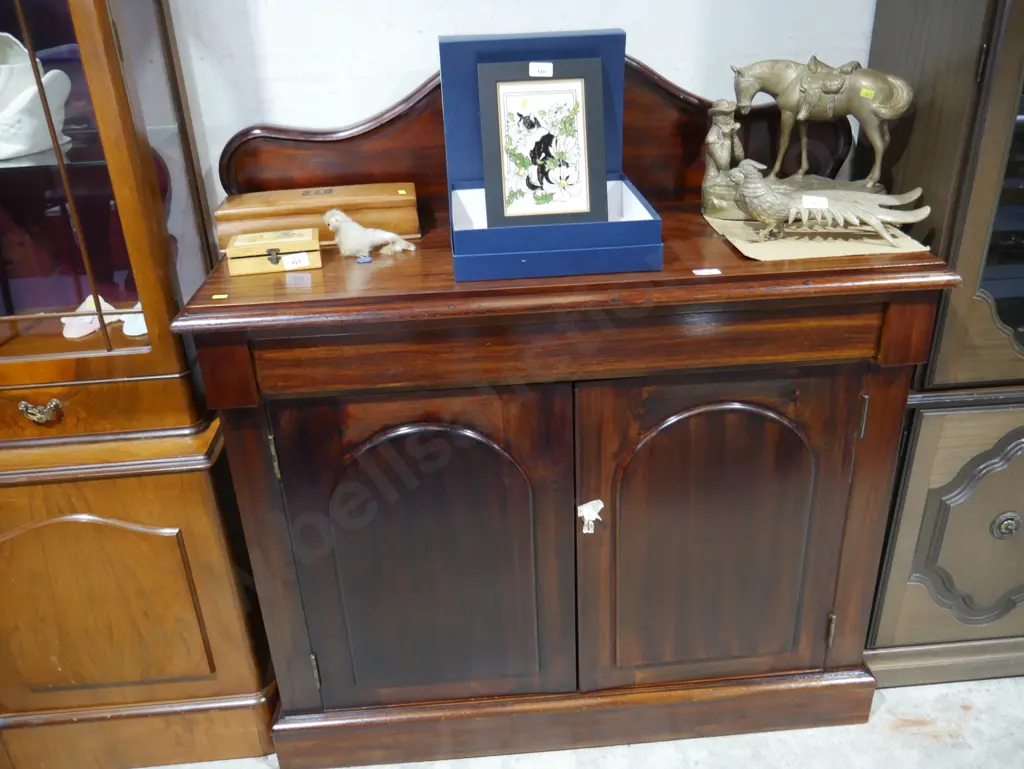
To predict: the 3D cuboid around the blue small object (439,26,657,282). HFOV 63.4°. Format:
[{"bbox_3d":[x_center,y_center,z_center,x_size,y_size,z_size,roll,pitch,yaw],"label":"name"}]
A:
[{"bbox_3d":[0.053,-0.374,1.301,0.306,0.308,0.363,-4,26,-2],"label":"blue small object"}]

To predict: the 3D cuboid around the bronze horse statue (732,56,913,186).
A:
[{"bbox_3d":[0.522,-0.451,1.420,0.283,0.210,0.081,8,28,20],"label":"bronze horse statue"}]

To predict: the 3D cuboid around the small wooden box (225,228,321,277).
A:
[{"bbox_3d":[-0.370,-0.209,1.305,0.139,0.042,0.079,-7,26,-9],"label":"small wooden box"}]

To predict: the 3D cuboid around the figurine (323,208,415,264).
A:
[{"bbox_3d":[-0.228,-0.241,1.315,0.138,0.079,0.061,-10,27,-15],"label":"figurine"}]

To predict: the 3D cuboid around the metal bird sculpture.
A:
[{"bbox_3d":[0.506,-0.299,1.336,0.314,0.127,0.130,-4,24,-2],"label":"metal bird sculpture"}]

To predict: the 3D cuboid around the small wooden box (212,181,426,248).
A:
[{"bbox_3d":[-0.333,-0.295,1.452,0.338,0.066,0.140,-5,26,-6],"label":"small wooden box"}]

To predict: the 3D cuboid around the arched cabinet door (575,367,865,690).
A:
[{"bbox_3d":[0.339,0.261,1.423,0.461,0.628,0.025,-4,24,-2],"label":"arched cabinet door"}]

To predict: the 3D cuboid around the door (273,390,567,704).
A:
[{"bbox_3d":[-0.125,0.291,1.404,0.467,0.628,0.025,-4,24,-2],"label":"door"}]

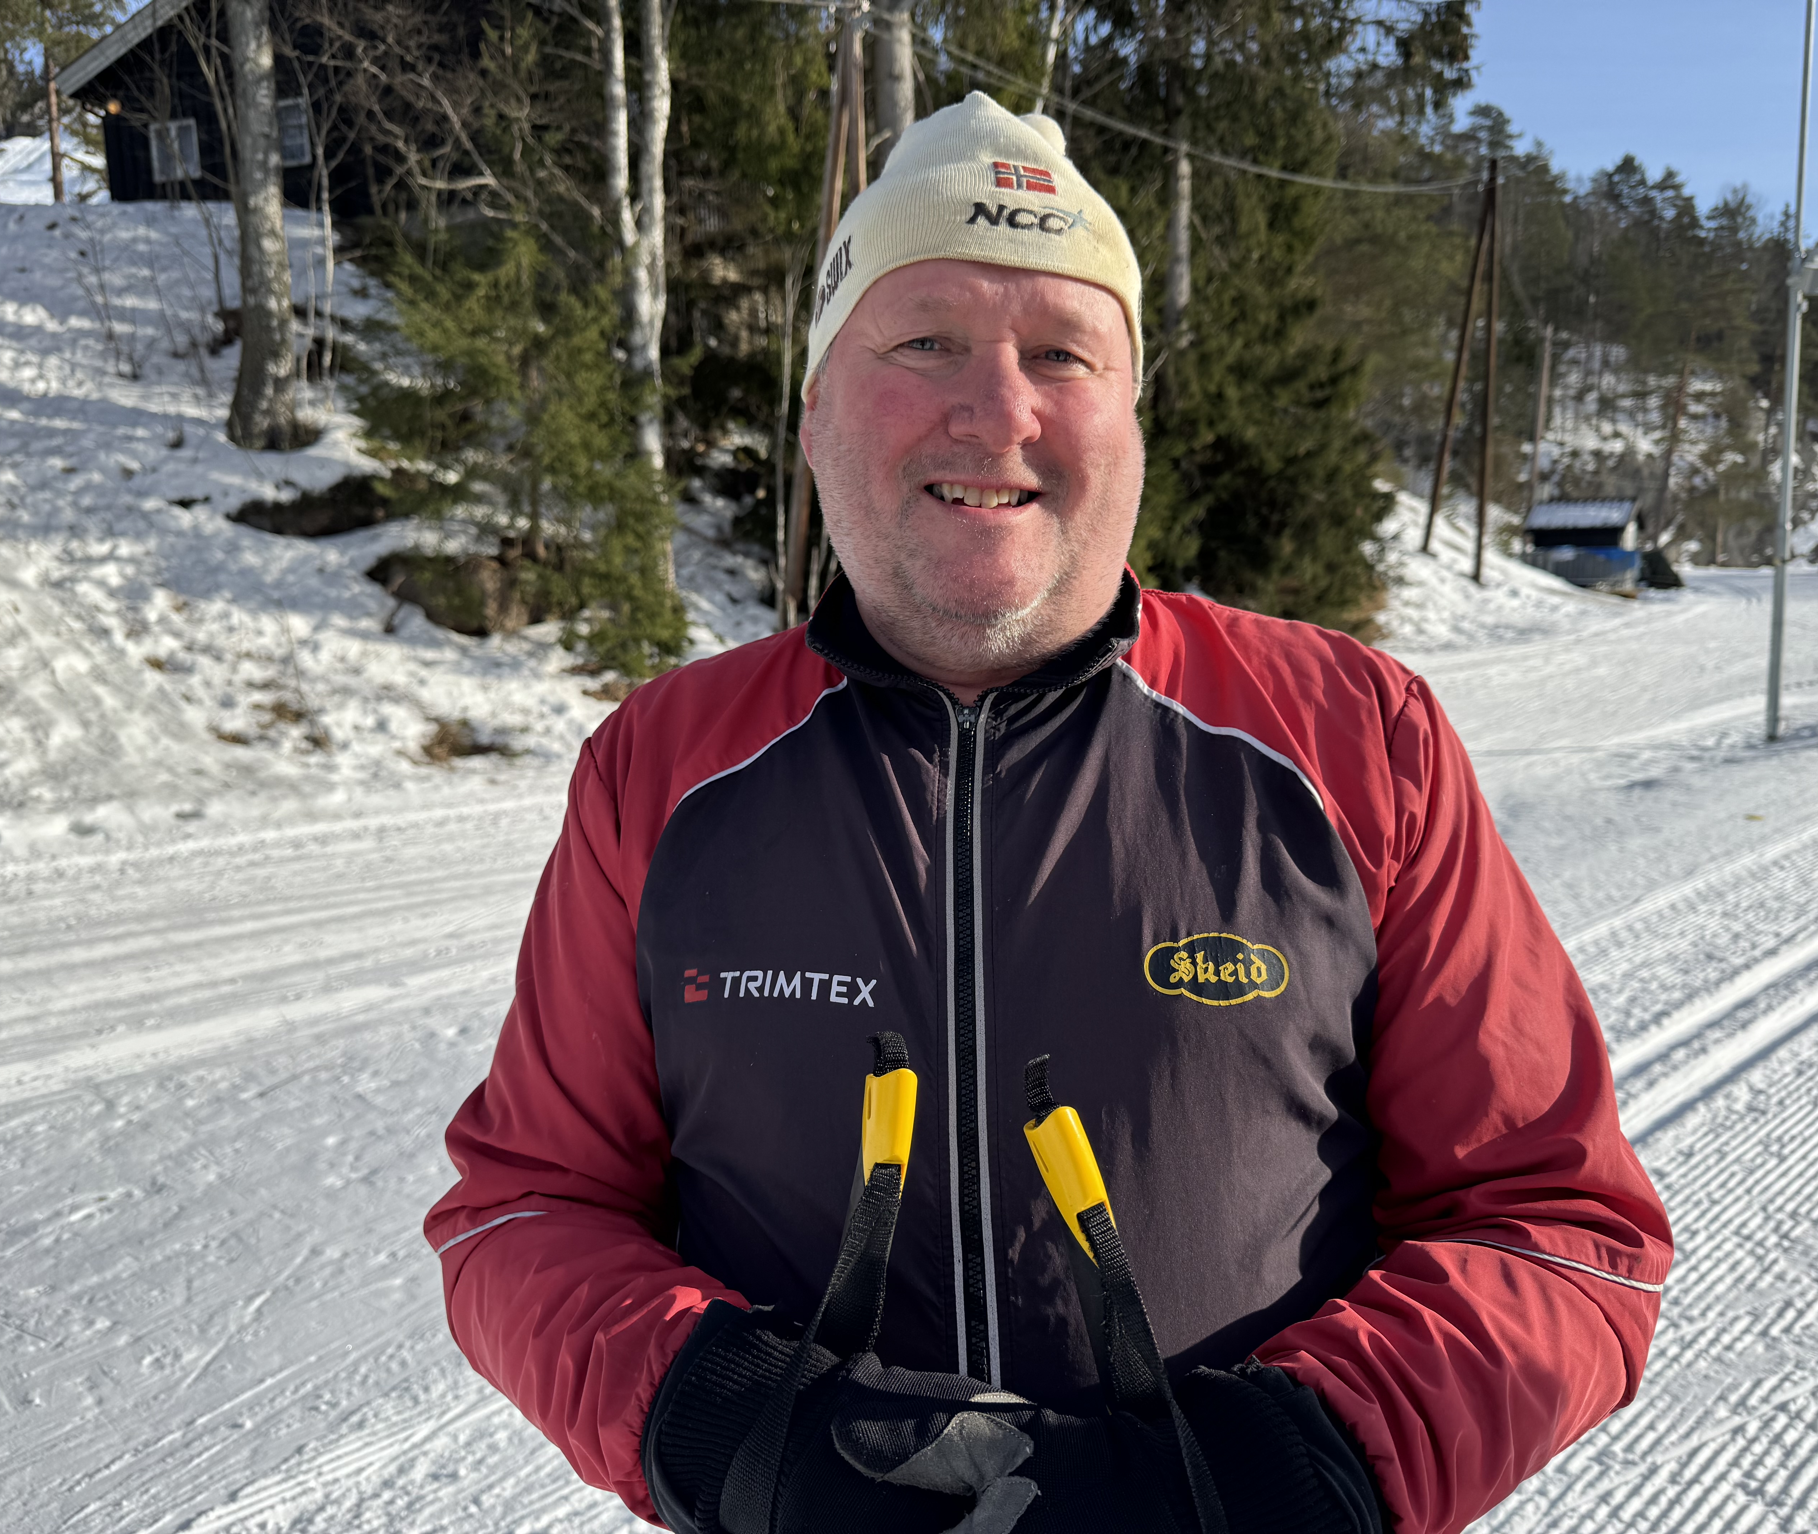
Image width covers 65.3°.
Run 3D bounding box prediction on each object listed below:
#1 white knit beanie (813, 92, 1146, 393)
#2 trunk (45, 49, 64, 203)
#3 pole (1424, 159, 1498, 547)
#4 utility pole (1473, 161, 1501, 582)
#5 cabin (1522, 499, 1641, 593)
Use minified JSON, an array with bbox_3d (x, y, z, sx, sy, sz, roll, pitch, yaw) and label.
[{"bbox_3d":[0.035,-0.270,0.757,0.180,0.172,0.215,1,8,-9],"label":"white knit beanie"},{"bbox_3d":[-19.141,-14.333,31.754,0.240,3.498,0.240,0,8,0],"label":"trunk"},{"bbox_3d":[12.090,-8.884,31.221,0.220,8.333,0.220,5,12,0],"label":"pole"},{"bbox_3d":[12.562,-8.533,30.871,0.220,8.956,0.220,-1,8,0],"label":"utility pole"},{"bbox_3d":[21.609,-7.101,45.500,3.100,2.850,2.300,4,10,36],"label":"cabin"}]

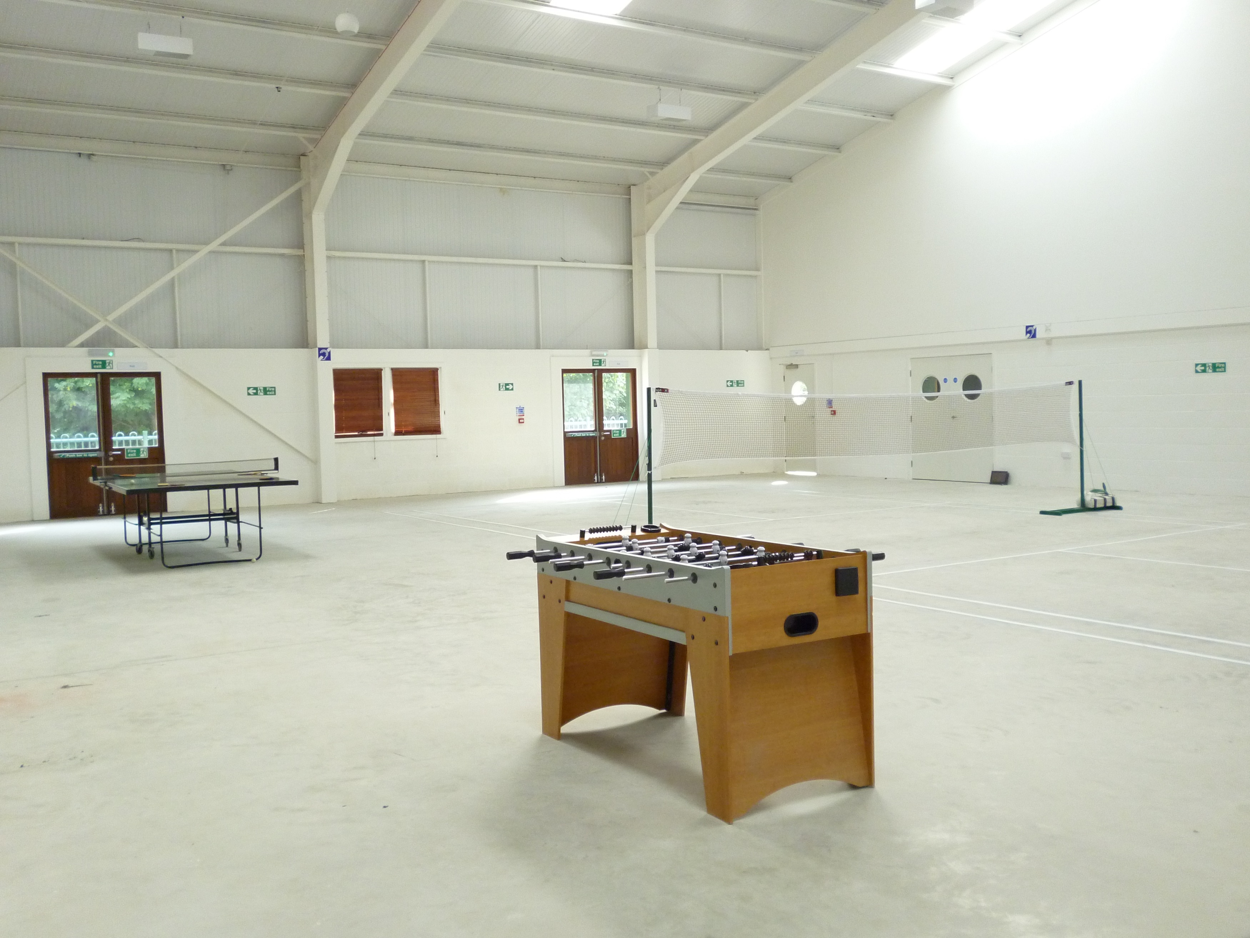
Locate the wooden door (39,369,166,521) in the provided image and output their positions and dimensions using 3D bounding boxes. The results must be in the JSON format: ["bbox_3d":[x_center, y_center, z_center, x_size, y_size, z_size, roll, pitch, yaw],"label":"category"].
[{"bbox_3d":[-7.383,-0.355,16.467,1.540,2.030,0.080,-3,4,-31],"label":"wooden door"}]

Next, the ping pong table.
[{"bbox_3d":[-4.467,0.397,11.855,1.800,0.910,2.740,-3,4,-31],"label":"ping pong table"}]

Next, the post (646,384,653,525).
[{"bbox_3d":[0.236,0.008,10.947,0.045,1.560,0.045,-3,4,-31],"label":"post"}]

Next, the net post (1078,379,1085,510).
[{"bbox_3d":[5.611,-0.304,14.166,0.045,1.560,0.045,-3,4,-31],"label":"net post"}]

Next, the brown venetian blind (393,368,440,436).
[{"bbox_3d":[-3.390,-1.092,18.836,0.800,1.090,0.050,-3,4,-31],"label":"brown venetian blind"}]

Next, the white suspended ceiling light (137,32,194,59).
[{"bbox_3d":[-5.409,-4.944,13.559,0.590,0.185,0.300,-3,4,-31],"label":"white suspended ceiling light"}]

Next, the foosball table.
[{"bbox_3d":[0.259,0.712,4.549,1.080,0.875,1.320,-3,4,-32],"label":"foosball table"}]

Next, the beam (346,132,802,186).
[{"bbox_3d":[-0.624,-5.235,19.558,8.900,0.140,0.070,-3,4,-31],"label":"beam"}]

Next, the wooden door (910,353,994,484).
[{"bbox_3d":[5.376,-0.818,18.981,0.070,2.055,1.750,-3,4,-32],"label":"wooden door"}]

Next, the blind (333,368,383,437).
[{"bbox_3d":[-4.215,-1.042,18.337,0.800,1.090,0.050,-3,4,-31],"label":"blind"}]

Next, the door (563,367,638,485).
[{"bbox_3d":[-0.435,-0.762,20.666,1.535,2.035,0.080,-3,4,-31],"label":"door"}]

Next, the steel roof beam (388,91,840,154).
[{"bbox_3d":[0.053,-5.483,18.413,8.900,0.140,0.070,-3,4,-31],"label":"steel roof beam"}]

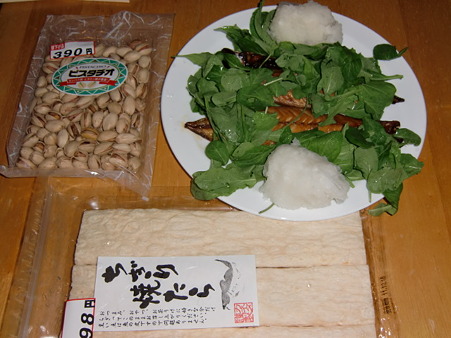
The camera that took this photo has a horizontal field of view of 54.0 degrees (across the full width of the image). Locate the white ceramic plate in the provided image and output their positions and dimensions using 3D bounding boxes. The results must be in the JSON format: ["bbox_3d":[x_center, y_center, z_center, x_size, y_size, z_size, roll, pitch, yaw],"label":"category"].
[{"bbox_3d":[0.066,-0.066,0.455,0.262,0.024,0.262,0,63,3],"label":"white ceramic plate"}]

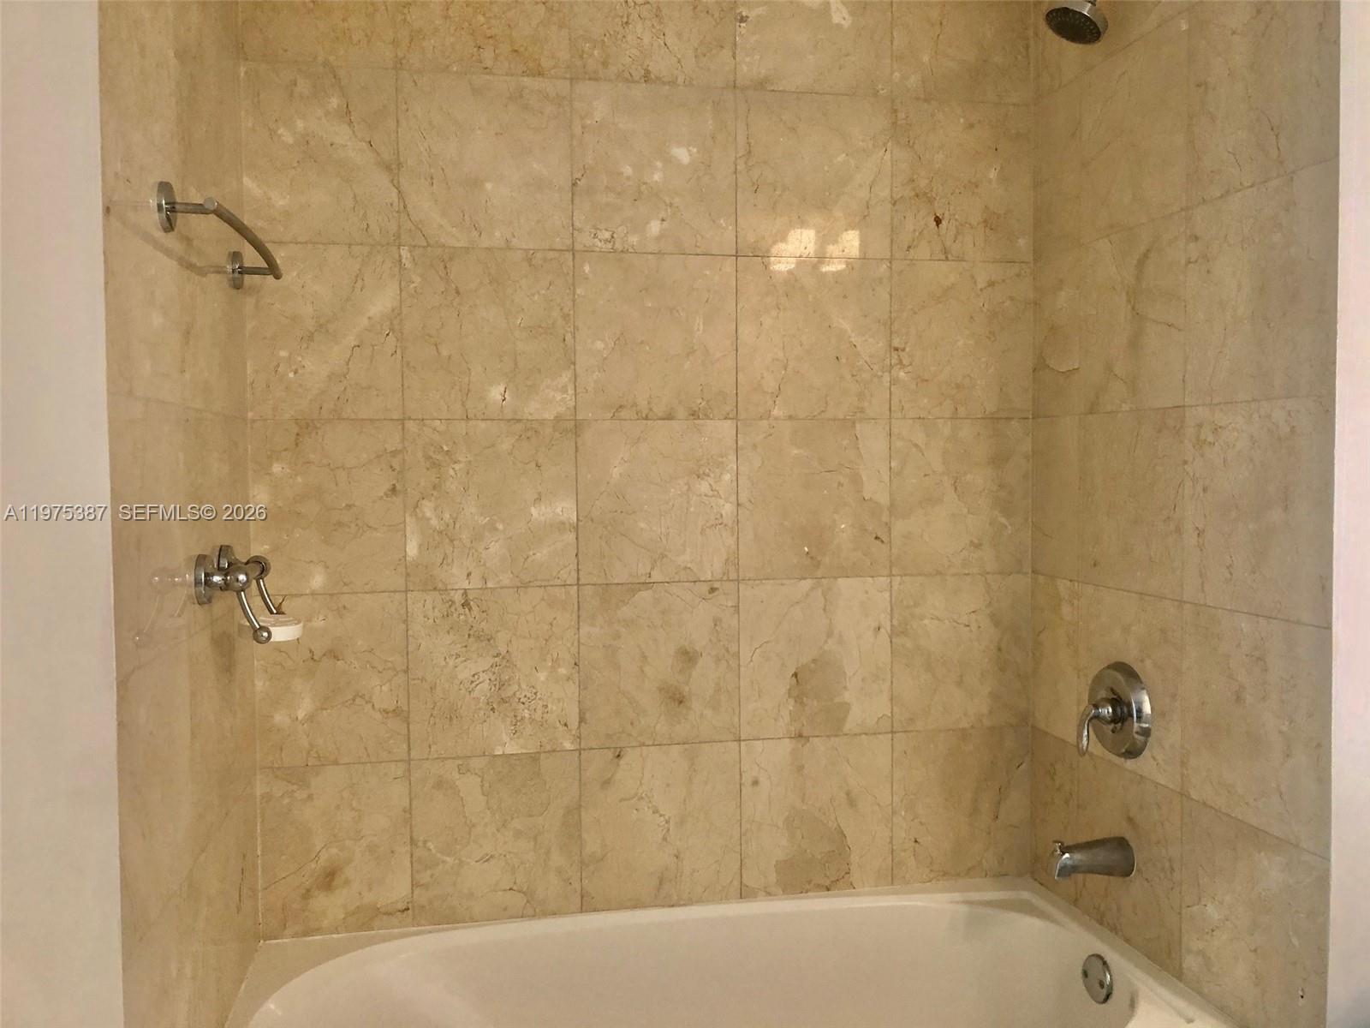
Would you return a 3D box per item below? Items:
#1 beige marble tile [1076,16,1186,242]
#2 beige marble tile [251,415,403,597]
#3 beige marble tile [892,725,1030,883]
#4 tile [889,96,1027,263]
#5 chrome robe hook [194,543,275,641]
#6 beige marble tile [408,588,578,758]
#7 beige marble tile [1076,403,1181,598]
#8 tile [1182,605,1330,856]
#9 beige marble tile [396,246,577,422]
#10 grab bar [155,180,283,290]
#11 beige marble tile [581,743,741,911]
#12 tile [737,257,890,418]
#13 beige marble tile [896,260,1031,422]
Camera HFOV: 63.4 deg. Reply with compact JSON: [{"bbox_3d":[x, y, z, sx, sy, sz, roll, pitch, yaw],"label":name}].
[{"bbox_3d":[0.751,-0.631,1.859,0.012,0.305,0.301,-1,3,-12],"label":"beige marble tile"},{"bbox_3d":[-0.625,-0.013,1.952,0.257,0.303,0.010,-1,3,-11],"label":"beige marble tile"},{"bbox_3d":[0.551,0.582,2.222,0.293,0.311,0.014,-1,3,-11],"label":"beige marble tile"},{"bbox_3d":[0.541,-0.646,2.164,0.292,0.305,0.010,-1,3,-11],"label":"tile"},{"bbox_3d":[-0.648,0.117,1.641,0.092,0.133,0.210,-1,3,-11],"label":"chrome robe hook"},{"bbox_3d":[-0.347,0.288,2.029,0.305,0.305,0.010,-1,3,-11],"label":"beige marble tile"},{"bbox_3d":[0.761,-0.022,1.898,0.010,0.305,0.302,-1,3,-11],"label":"beige marble tile"},{"bbox_3d":[0.823,0.297,1.613,0.010,0.305,0.305,-1,3,-11],"label":"tile"},{"bbox_3d":[-0.351,-0.322,1.992,0.303,0.303,0.010,-1,3,-11],"label":"beige marble tile"},{"bbox_3d":[-0.663,-0.396,1.629,0.079,0.063,0.500,-1,3,-11],"label":"grab bar"},{"bbox_3d":[-0.044,0.589,2.102,0.305,0.305,0.010,-1,3,-11],"label":"beige marble tile"},{"bbox_3d":[0.247,-0.333,2.110,0.303,0.303,0.010,-1,3,-11],"label":"tile"},{"bbox_3d":[0.542,-0.340,2.179,0.293,0.305,0.014,-1,3,-11],"label":"beige marble tile"}]

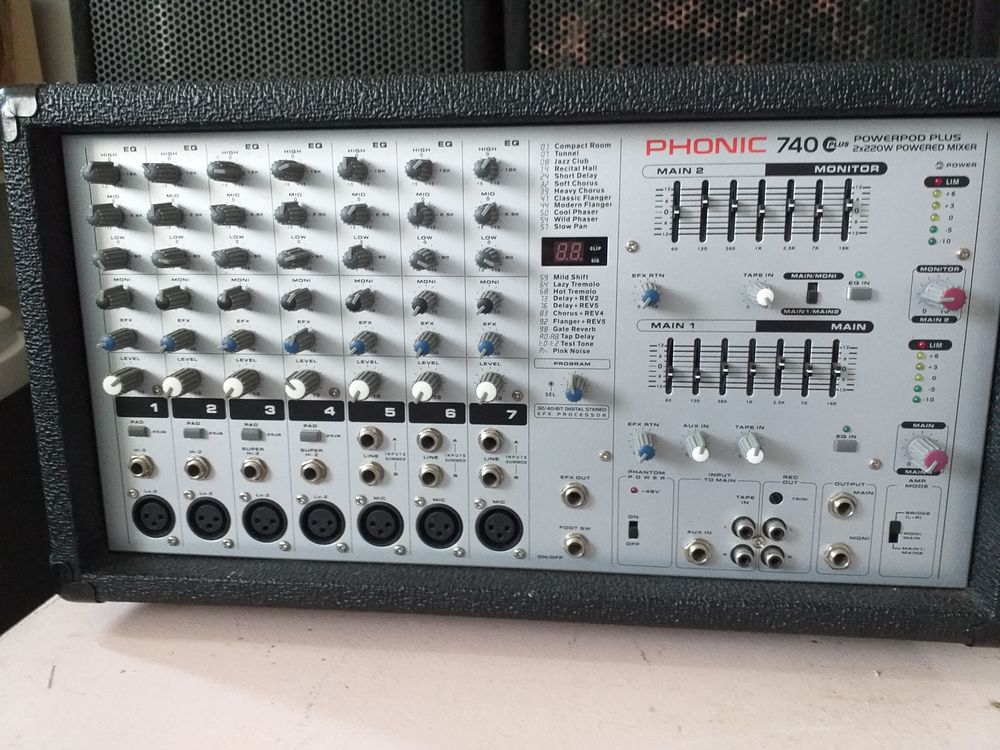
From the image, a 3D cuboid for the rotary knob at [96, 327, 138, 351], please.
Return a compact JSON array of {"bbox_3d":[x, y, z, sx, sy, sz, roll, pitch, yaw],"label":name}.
[{"bbox_3d":[-0.179,-0.016,0.352,0.011,0.011,0.015,1,11,6],"label":"rotary knob"}]

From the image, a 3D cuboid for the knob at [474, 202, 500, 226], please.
[{"bbox_3d":[-0.006,-0.069,0.320,0.011,0.011,0.015,1,11,6],"label":"knob"}]

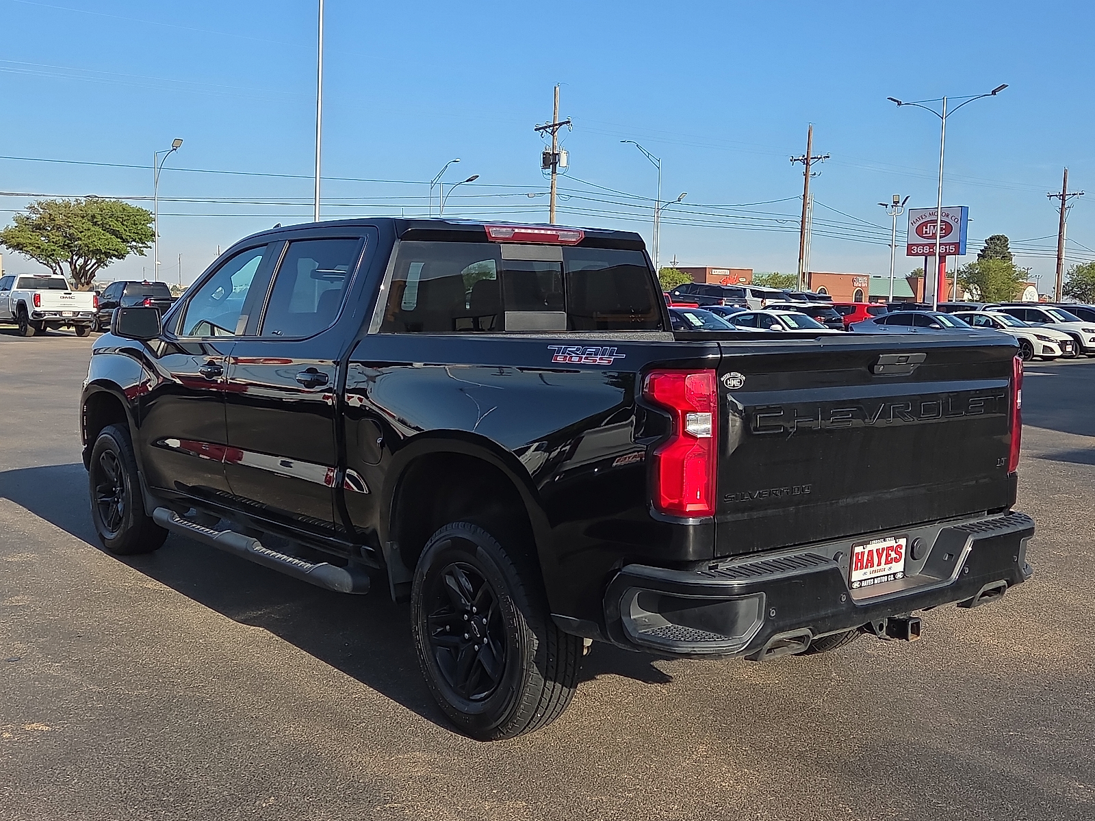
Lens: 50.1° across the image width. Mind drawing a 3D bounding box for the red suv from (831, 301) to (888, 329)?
[{"bbox_3d":[13.636,-4.124,54.000,1.820,1.670,4.400,-3,6,-37],"label":"red suv"}]

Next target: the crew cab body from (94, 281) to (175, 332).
[{"bbox_3d":[-15.280,-3.860,43.700,2.030,1.930,5.850,-4,7,-40],"label":"crew cab body"}]

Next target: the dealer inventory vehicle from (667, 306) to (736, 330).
[{"bbox_3d":[3.050,-1.600,26.600,1.830,1.450,4.750,-3,6,-38],"label":"dealer inventory vehicle"}]

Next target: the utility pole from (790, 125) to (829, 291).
[{"bbox_3d":[13.406,-9.196,60.481,0.400,10.902,2.500,-3,6,-37],"label":"utility pole"}]

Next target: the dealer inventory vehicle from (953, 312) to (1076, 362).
[{"bbox_3d":[13.800,-2.355,36.400,1.850,1.450,4.900,-3,6,-38],"label":"dealer inventory vehicle"}]

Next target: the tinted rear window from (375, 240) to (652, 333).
[{"bbox_3d":[-0.062,-0.566,5.432,1.660,0.404,0.070,-3,-1,-39],"label":"tinted rear window"}]

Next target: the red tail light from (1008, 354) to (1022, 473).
[{"bbox_3d":[1.807,0.012,4.616,0.150,0.450,0.180,-3,7,-39],"label":"red tail light"}]

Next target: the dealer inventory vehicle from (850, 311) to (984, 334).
[{"bbox_3d":[11.000,-2.140,34.250,1.860,1.450,4.880,-3,6,-38],"label":"dealer inventory vehicle"}]

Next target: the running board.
[{"bbox_3d":[-1.452,0.637,5.646,0.160,0.105,2.111,-3,5,-39],"label":"running board"}]

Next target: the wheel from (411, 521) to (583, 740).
[{"bbox_3d":[-0.208,0.786,4.327,0.275,0.795,0.806,-3,7,-39],"label":"wheel"}]

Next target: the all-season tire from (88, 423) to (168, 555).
[{"bbox_3d":[-2.524,0.473,7.110,0.280,0.790,0.790,-3,7,-38],"label":"all-season tire"}]

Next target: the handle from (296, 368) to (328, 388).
[{"bbox_3d":[-1.005,-0.140,5.023,0.065,0.084,0.235,-3,7,-39],"label":"handle"}]

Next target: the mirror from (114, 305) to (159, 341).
[{"bbox_3d":[-2.205,-0.473,6.277,0.265,0.190,0.140,-3,7,-39],"label":"mirror"}]

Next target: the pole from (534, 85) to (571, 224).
[{"bbox_3d":[0.229,-9.728,57.000,1.000,12.100,2.800,-2,6,-31],"label":"pole"}]

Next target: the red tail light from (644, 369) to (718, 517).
[{"bbox_3d":[0.397,0.091,3.469,0.150,0.450,0.180,-3,7,-39],"label":"red tail light"}]

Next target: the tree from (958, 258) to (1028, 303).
[{"bbox_3d":[42.983,-11.397,113.623,7.200,6.638,7.000,1,5,0],"label":"tree"}]

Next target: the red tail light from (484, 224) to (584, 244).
[{"bbox_3d":[-0.065,-0.813,5.419,0.590,0.067,0.070,-3,7,-39],"label":"red tail light"}]

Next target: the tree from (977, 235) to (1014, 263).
[{"bbox_3d":[53.285,-15.558,139.406,5.800,10.662,5.800,1,5,0],"label":"tree"}]

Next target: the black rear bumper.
[{"bbox_3d":[1.077,0.562,3.990,2.000,0.290,0.400,-3,7,-38],"label":"black rear bumper"}]

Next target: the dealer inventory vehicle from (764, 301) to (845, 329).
[{"bbox_3d":[9.740,-3.610,47.600,1.840,1.650,4.600,-3,6,-38],"label":"dealer inventory vehicle"}]

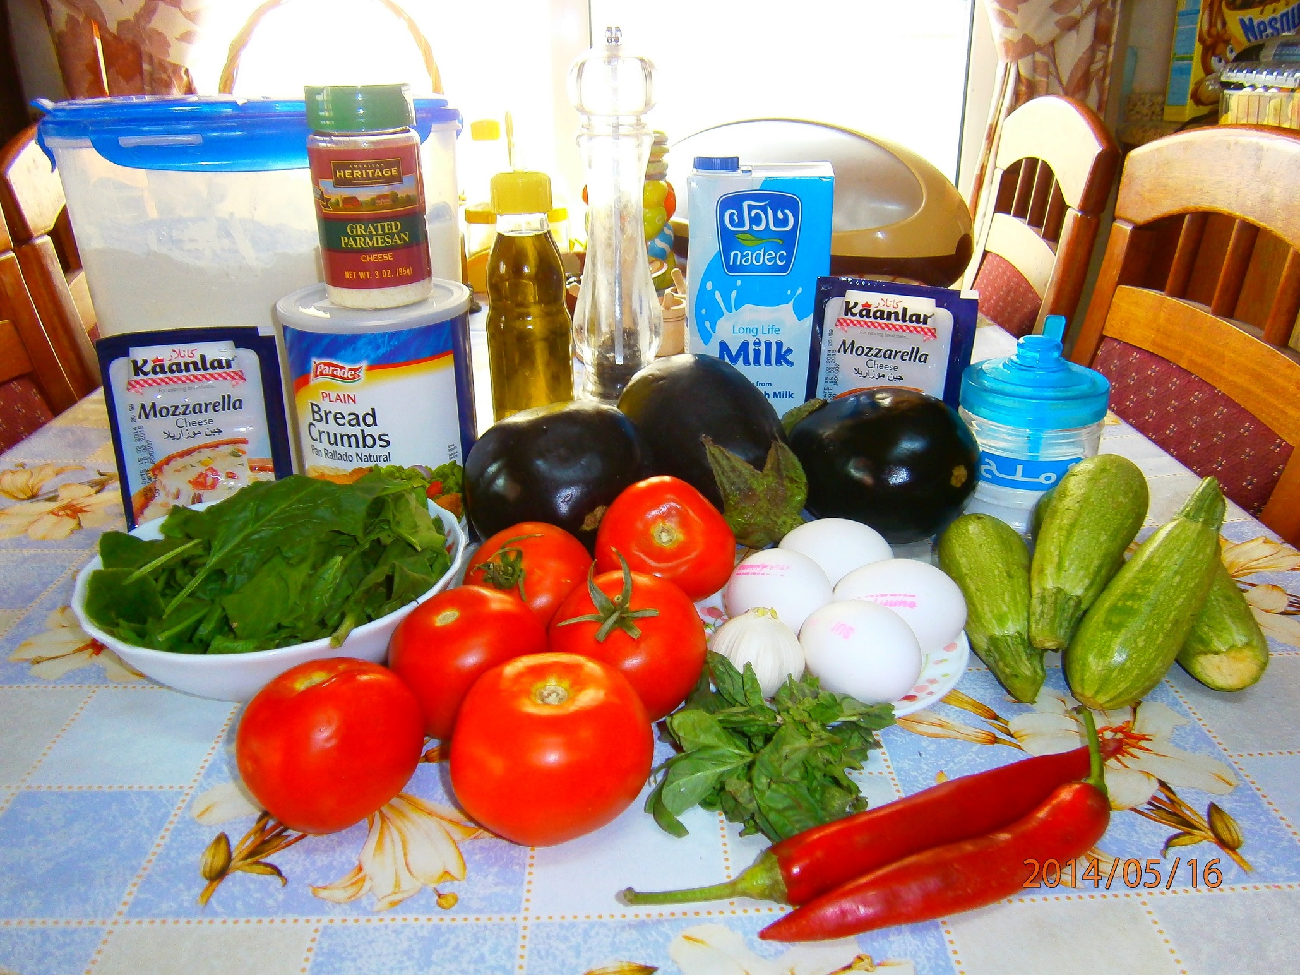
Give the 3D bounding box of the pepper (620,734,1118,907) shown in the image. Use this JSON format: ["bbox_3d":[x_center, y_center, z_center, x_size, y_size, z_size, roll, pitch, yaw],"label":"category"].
[{"bbox_3d":[0.093,0.118,0.346,0.212,0.025,0.029,-10,27,-19],"label":"pepper"}]

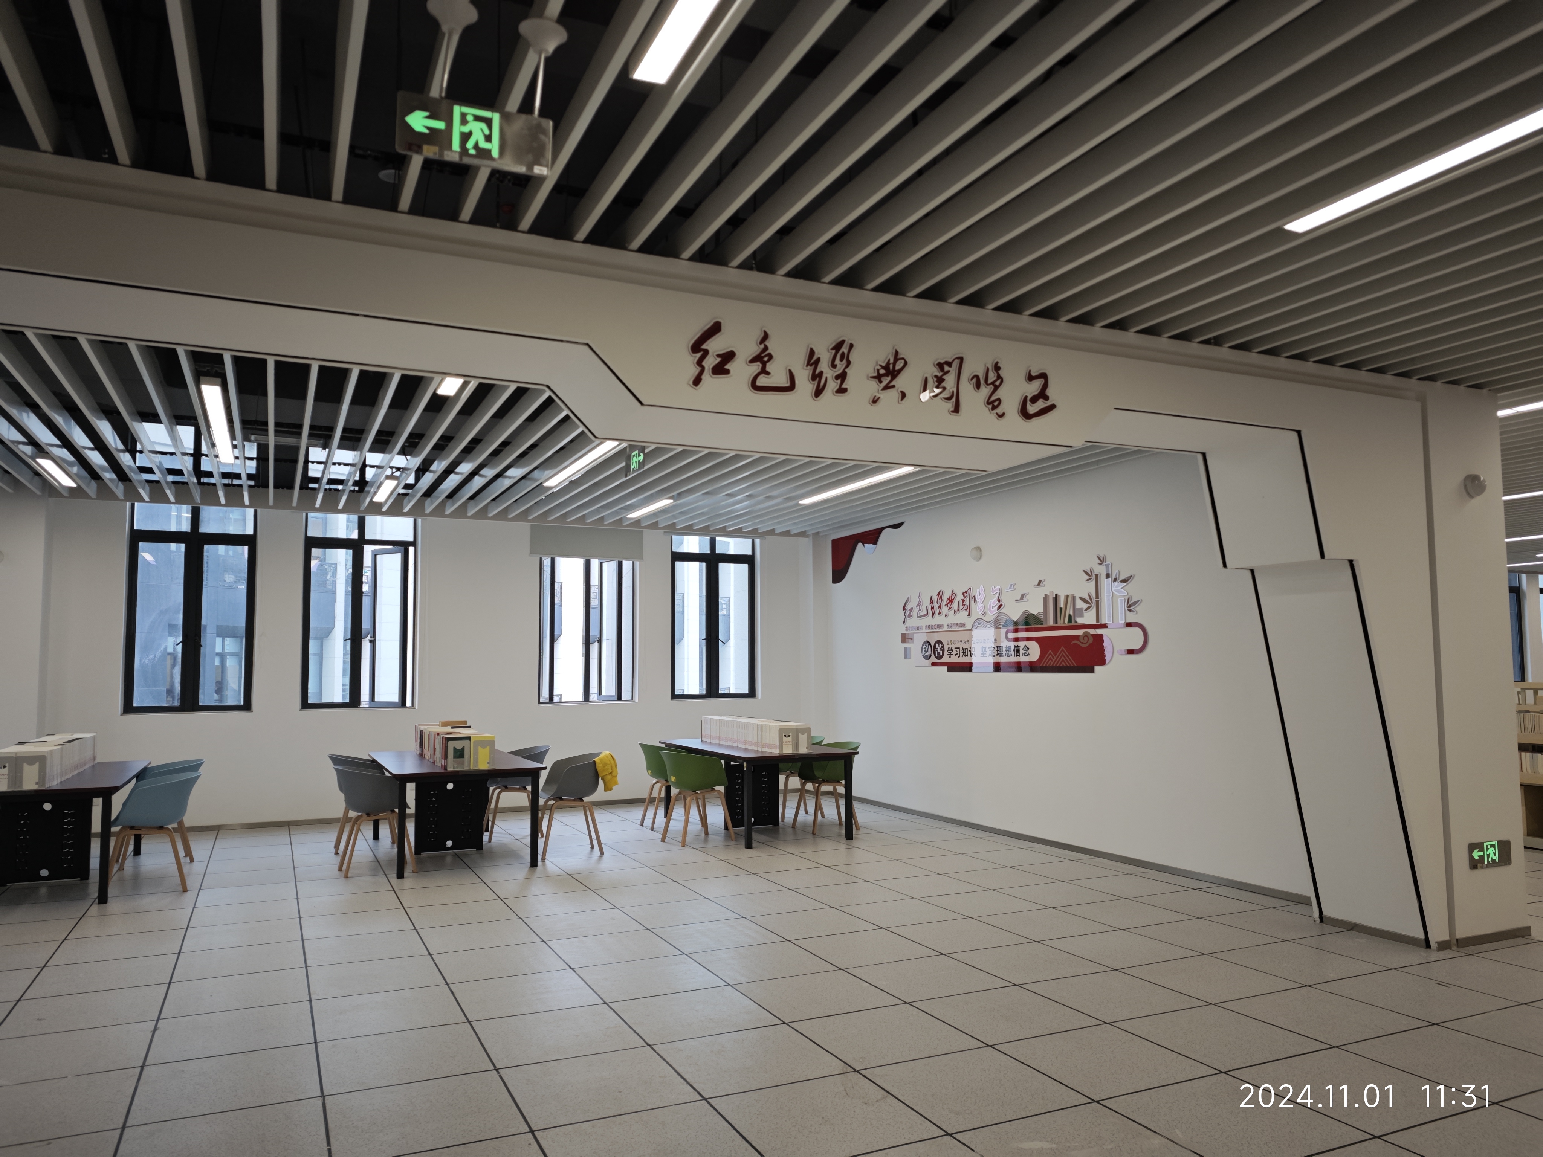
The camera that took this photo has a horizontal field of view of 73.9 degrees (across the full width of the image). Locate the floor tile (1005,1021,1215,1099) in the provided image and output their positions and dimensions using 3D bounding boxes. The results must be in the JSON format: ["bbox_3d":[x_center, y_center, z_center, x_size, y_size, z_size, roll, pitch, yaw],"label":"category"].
[{"bbox_3d":[1.286,1.875,3.978,0.600,0.020,0.600,2,-5,-25],"label":"floor tile"}]

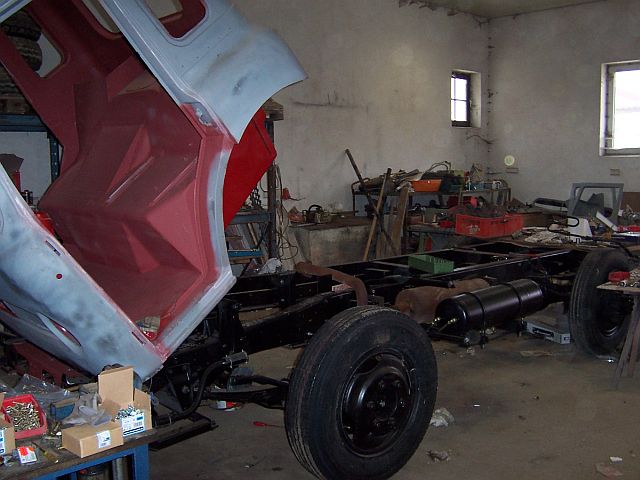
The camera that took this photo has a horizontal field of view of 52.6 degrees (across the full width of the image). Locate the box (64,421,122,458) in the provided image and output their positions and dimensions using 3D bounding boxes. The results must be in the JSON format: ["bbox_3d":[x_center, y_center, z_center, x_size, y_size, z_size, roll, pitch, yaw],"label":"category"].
[{"bbox_3d":[-0.648,0.560,1.840,0.108,0.053,0.131,5,9,41],"label":"box"}]

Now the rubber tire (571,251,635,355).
[{"bbox_3d":[2.316,0.520,5.300,0.920,0.920,0.220,-7,9,-42],"label":"rubber tire"}]

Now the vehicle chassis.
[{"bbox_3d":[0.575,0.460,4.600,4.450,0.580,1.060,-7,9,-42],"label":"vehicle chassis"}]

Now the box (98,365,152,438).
[{"bbox_3d":[-0.588,0.491,1.950,0.116,0.170,0.100,-7,9,-42],"label":"box"}]

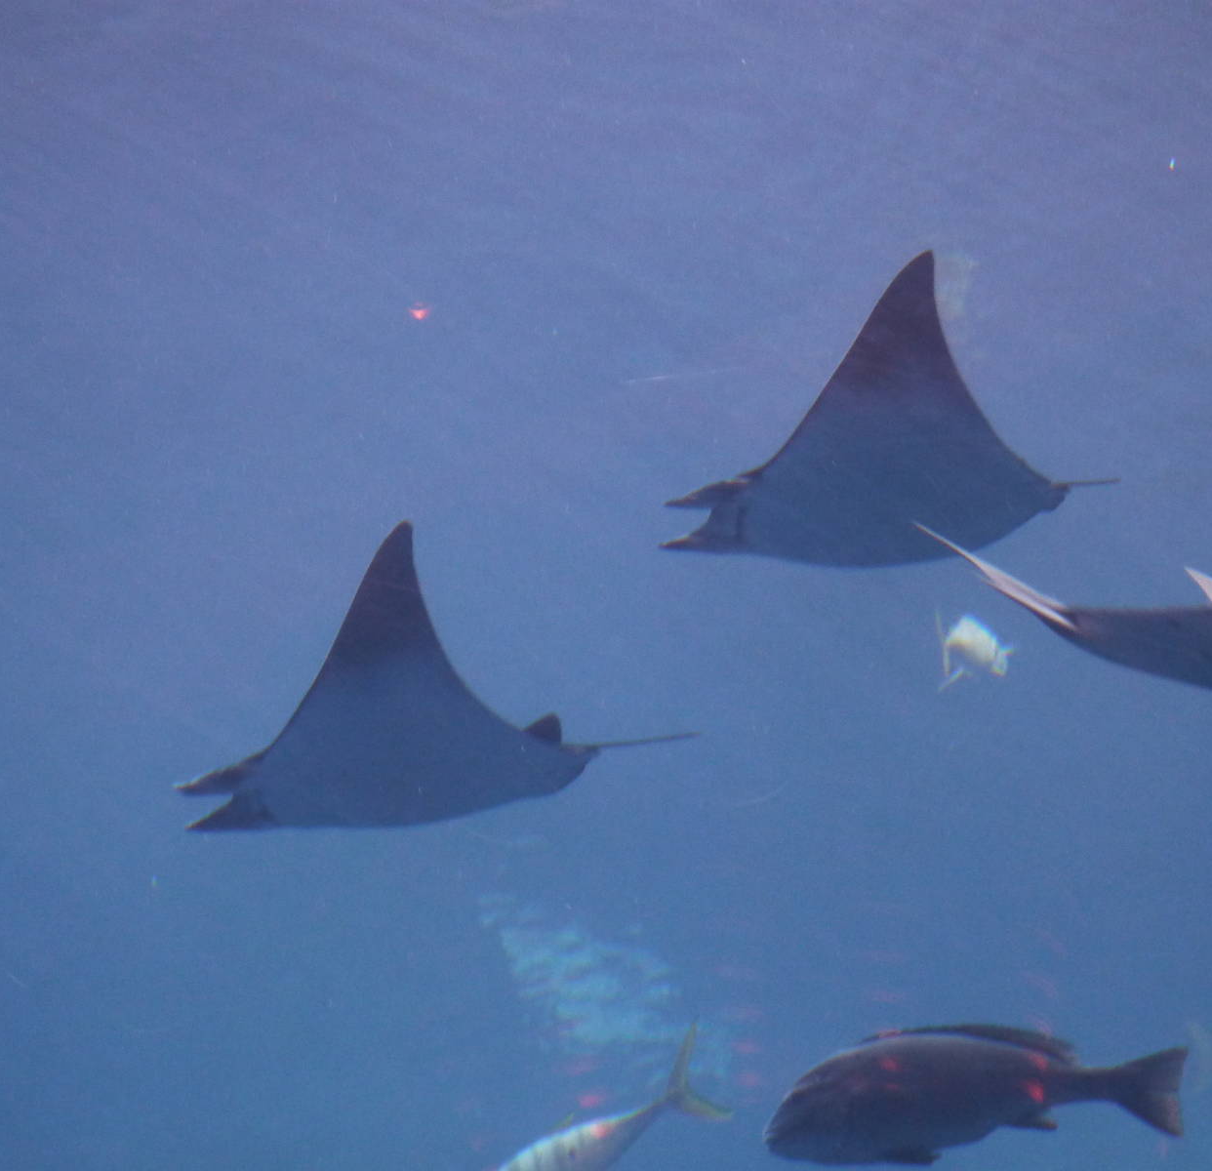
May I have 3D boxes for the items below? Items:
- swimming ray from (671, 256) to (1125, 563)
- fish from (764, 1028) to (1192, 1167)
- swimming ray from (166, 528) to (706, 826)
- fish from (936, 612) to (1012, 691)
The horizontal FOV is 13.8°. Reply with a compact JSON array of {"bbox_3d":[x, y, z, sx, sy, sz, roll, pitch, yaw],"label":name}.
[{"bbox_3d":[0.562,-0.296,10.000,0.900,0.470,0.920,-6,-31,-2],"label":"swimming ray"},{"bbox_3d":[0.626,0.865,8.500,0.700,0.210,0.120,-6,-6,-9],"label":"fish"},{"bbox_3d":[-0.340,0.225,10.000,1.000,0.450,0.920,-7,-29,2],"label":"swimming ray"},{"bbox_3d":[0.661,0.117,9.000,0.170,0.120,0.070,17,1,43],"label":"fish"}]

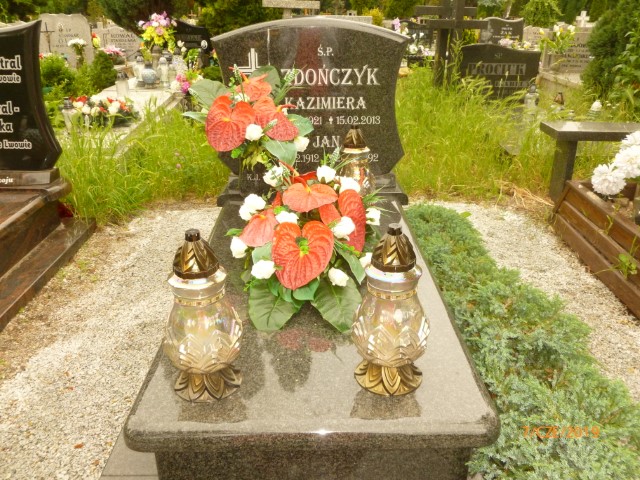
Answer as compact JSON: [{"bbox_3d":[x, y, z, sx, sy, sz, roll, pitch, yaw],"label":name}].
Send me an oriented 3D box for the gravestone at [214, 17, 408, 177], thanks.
[{"bbox_3d":[-0.035,-0.563,2.111,0.743,0.613,0.100,-1,23,0],"label":"gravestone"}]

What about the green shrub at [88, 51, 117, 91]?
[{"bbox_3d":[-2.059,-1.595,4.900,0.270,0.400,0.270,-1,23,0],"label":"green shrub"}]

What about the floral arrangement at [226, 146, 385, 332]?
[{"bbox_3d":[-0.030,-0.021,1.503,0.400,0.350,0.460,-1,23,0],"label":"floral arrangement"}]

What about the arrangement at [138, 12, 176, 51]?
[{"bbox_3d":[-1.852,-2.376,5.900,0.420,0.420,0.380,-1,23,0],"label":"arrangement"}]

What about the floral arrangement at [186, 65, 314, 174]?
[{"bbox_3d":[-0.247,-0.419,1.817,0.410,0.370,0.320,-1,23,0],"label":"floral arrangement"}]

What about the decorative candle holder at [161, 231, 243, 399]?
[{"bbox_3d":[-0.260,0.158,1.108,0.163,0.376,0.163,-1,23,0],"label":"decorative candle holder"}]

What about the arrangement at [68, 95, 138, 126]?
[{"bbox_3d":[-1.652,-0.988,3.950,0.520,0.190,0.320,-1,23,0],"label":"arrangement"}]

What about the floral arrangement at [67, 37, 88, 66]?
[{"bbox_3d":[-2.587,-1.992,5.500,0.210,0.290,0.200,-1,23,0],"label":"floral arrangement"}]

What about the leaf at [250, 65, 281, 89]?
[{"bbox_3d":[-0.198,-0.590,1.880,0.115,0.100,0.060,-1,23,0],"label":"leaf"}]

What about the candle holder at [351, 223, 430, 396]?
[{"bbox_3d":[0.154,0.146,1.110,0.163,0.382,0.163,-1,23,0],"label":"candle holder"}]

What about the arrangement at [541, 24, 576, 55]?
[{"bbox_3d":[2.902,-2.440,6.300,0.430,0.360,0.380,-1,23,0],"label":"arrangement"}]

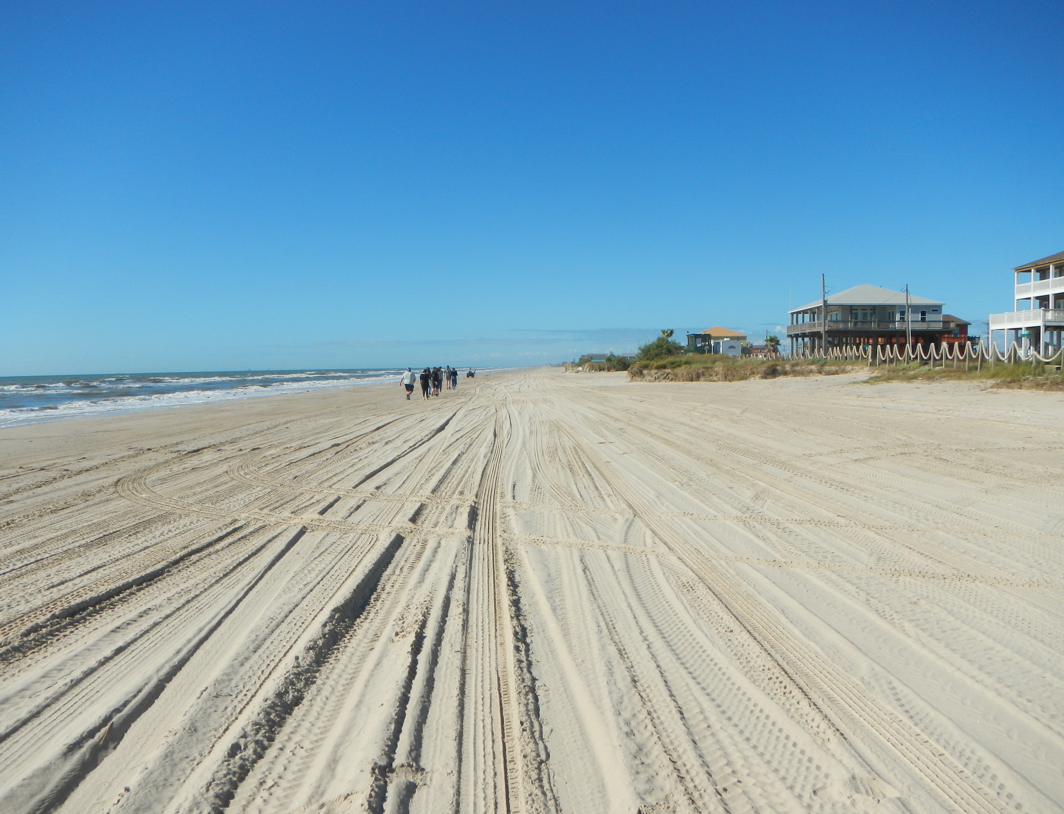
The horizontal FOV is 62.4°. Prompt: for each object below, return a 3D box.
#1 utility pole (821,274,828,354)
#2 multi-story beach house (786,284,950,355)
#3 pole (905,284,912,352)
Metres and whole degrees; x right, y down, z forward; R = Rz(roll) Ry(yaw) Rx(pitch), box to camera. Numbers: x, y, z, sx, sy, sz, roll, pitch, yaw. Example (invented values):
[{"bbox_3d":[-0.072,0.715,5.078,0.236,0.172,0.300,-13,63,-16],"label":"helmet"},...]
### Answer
[{"bbox_3d":[31.280,-9.440,94.000,0.300,9.700,0.300,-1,3,0],"label":"utility pole"},{"bbox_3d":[40.230,-10.080,106.000,14.300,9.500,14.800,-1,3,0],"label":"multi-story beach house"},{"bbox_3d":[38.590,-8.520,90.000,0.270,8.300,0.270,-1,3,0],"label":"pole"}]

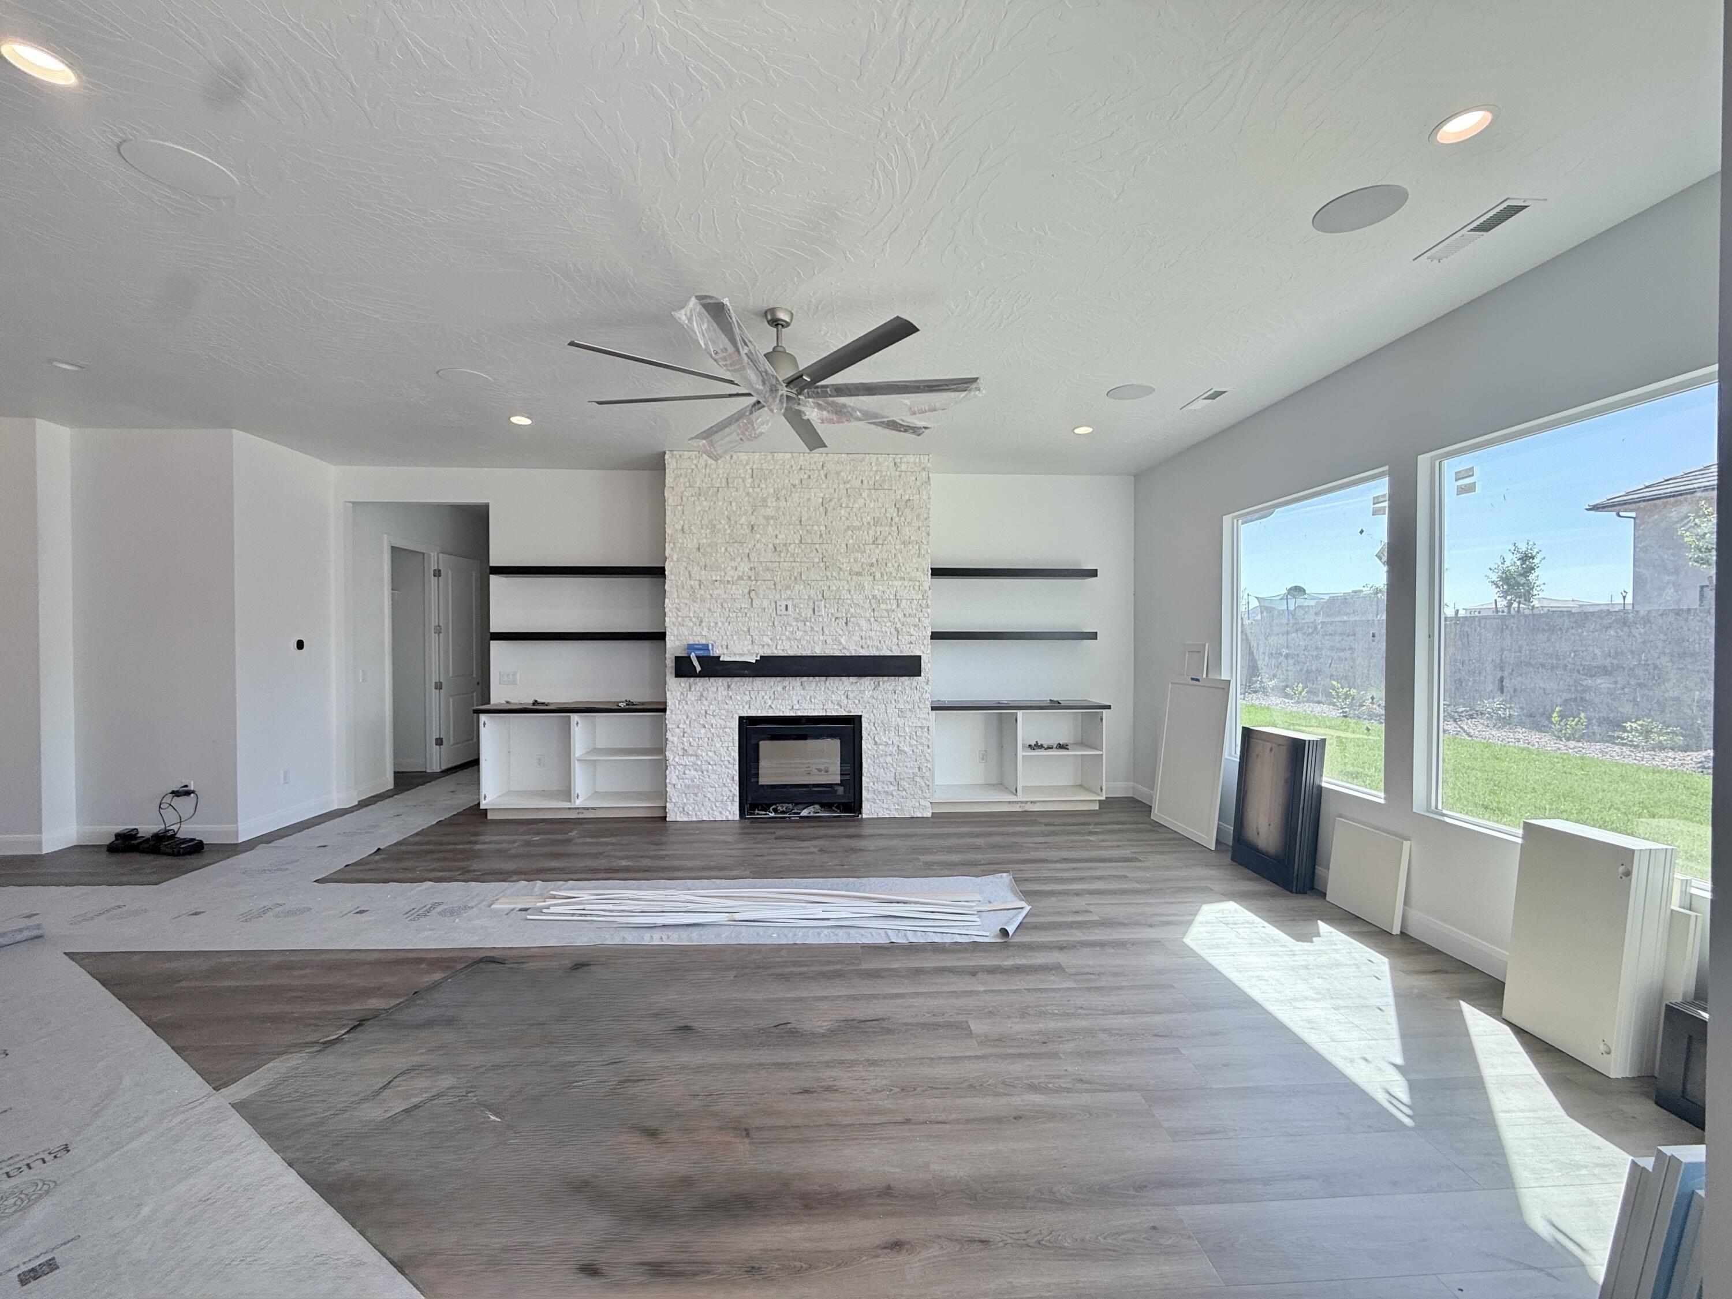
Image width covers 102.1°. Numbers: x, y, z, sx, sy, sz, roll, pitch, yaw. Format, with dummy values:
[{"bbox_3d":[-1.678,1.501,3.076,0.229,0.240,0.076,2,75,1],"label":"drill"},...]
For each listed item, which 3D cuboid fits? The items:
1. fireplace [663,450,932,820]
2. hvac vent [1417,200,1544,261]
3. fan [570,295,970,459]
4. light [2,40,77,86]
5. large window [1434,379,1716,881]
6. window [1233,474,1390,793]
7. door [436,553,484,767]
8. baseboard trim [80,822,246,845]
[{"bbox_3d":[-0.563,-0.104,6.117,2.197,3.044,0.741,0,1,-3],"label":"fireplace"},{"bbox_3d":[2.315,-1.575,2.658,0.152,0.020,0.400,0,1,-3],"label":"hvac vent"},{"bbox_3d":[-0.406,-1.363,3.280,1.840,0.450,1.840,0,1,-3],"label":"fan"},{"bbox_3d":[-2.218,-1.568,1.880,0.150,0.030,0.150,0,1,-3],"label":"light"},{"bbox_3d":[2.885,-0.061,2.764,0.110,1.765,1.490,0,1,-3],"label":"large window"},{"bbox_3d":[2.785,-0.084,4.446,0.110,1.765,1.510,0,1,-3],"label":"window"},{"bbox_3d":[-4.849,0.140,8.367,0.040,2.455,0.806,0,1,2],"label":"door"},{"bbox_3d":[-5.231,1.366,5.178,1.130,0.138,0.020,0,1,-2],"label":"baseboard trim"}]

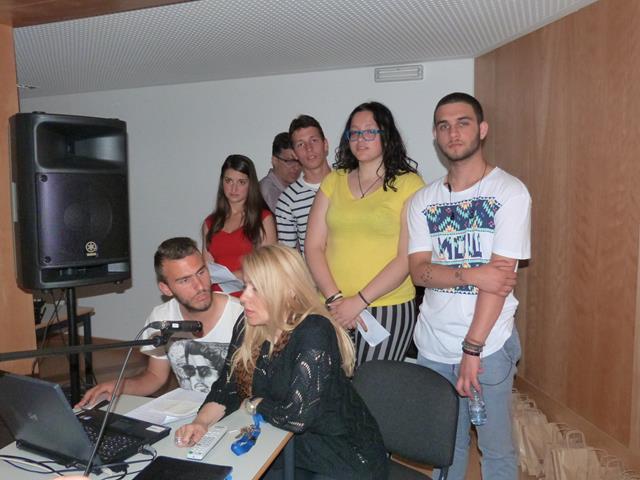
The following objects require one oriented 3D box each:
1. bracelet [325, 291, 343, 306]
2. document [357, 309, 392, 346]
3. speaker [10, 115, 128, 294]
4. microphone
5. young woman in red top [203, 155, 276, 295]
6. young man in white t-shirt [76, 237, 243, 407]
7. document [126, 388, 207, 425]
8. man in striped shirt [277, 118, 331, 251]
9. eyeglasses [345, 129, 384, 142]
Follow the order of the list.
[{"bbox_3d":[0.053,0.224,2.120,0.070,0.025,0.065,-28,-23,-2],"label":"bracelet"},{"bbox_3d":[0.197,0.327,2.120,0.100,0.155,0.010,-38,-10,-7],"label":"document"},{"bbox_3d":[-1.014,-0.158,2.250,0.400,0.650,0.340,-5,7,-38],"label":"speaker"},{"bbox_3d":[-0.378,0.227,1.450,0.145,0.030,0.030,1,6,13],"label":"microphone"},{"bbox_3d":[-0.412,0.379,2.840,0.410,1.606,0.310,-1,6,-5],"label":"young woman in red top"},{"bbox_3d":[-0.560,0.628,2.040,0.590,1.274,0.690,0,6,5],"label":"young man in white t-shirt"},{"bbox_3d":[-0.465,0.544,1.865,0.210,0.025,0.290,2,6,26],"label":"document"},{"bbox_3d":[-0.007,0.325,2.548,0.450,1.764,0.310,-1,6,0],"label":"man in striped shirt"},{"bbox_3d":[0.185,-0.401,2.187,0.142,0.046,0.140,1,6,18],"label":"eyeglasses"}]

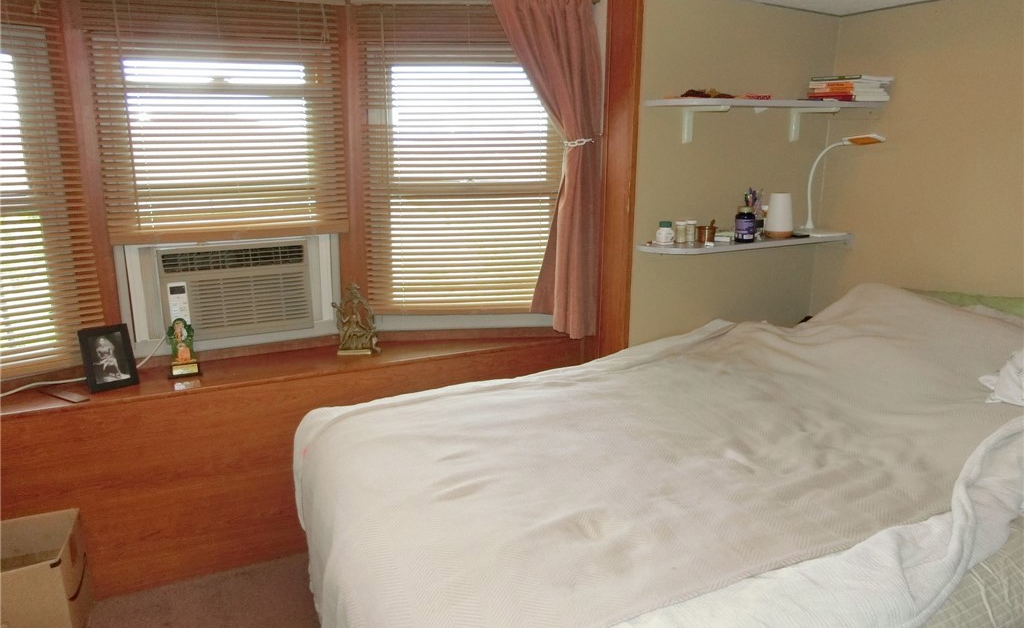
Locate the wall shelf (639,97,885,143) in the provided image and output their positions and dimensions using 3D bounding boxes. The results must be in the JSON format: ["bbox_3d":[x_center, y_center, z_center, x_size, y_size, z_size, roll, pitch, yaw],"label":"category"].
[{"bbox_3d":[0.816,-0.620,2.385,0.809,0.131,0.197,-7,15,-24],"label":"wall shelf"}]

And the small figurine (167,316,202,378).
[{"bbox_3d":[-1.032,0.100,2.320,0.092,0.181,0.059,-4,15,-16],"label":"small figurine"}]

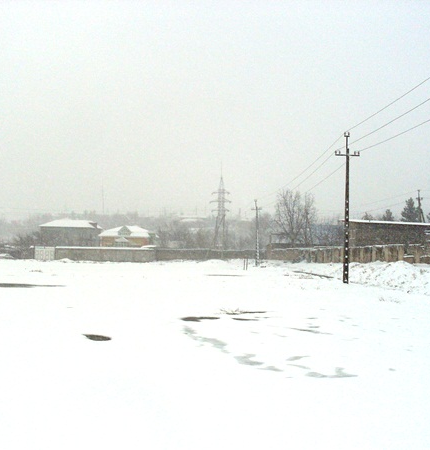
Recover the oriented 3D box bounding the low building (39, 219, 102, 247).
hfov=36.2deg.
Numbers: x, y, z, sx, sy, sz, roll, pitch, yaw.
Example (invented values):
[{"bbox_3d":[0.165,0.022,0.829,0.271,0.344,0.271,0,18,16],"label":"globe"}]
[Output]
[{"bbox_3d":[-26.544,2.664,121.000,11.200,7.700,9.500,1,-2,-9],"label":"low building"}]

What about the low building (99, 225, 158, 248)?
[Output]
[{"bbox_3d":[-19.838,3.819,145.850,11.500,7.200,10.000,0,-2,-2],"label":"low building"}]

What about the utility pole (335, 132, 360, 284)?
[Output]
[{"bbox_3d":[7.946,-1.019,39.500,1.450,9.050,0.350,1,-2,-3],"label":"utility pole"}]

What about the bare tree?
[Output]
[{"bbox_3d":[14.483,-0.055,119.725,7.800,13.200,7.200,0,-2,0],"label":"bare tree"}]

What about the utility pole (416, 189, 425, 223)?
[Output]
[{"bbox_3d":[28.632,-0.312,91.806,0.500,9.300,1.300,-1,-3,30],"label":"utility pole"}]

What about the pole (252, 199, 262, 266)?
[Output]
[{"bbox_3d":[5.204,0.935,81.826,1.300,8.350,0.300,0,-2,-2],"label":"pole"}]

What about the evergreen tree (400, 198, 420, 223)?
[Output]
[{"bbox_3d":[32.564,1.169,110.000,4.300,11.000,4.300,1,-2,0],"label":"evergreen tree"}]

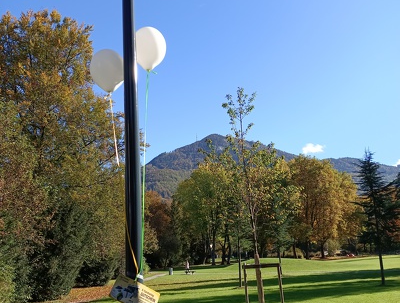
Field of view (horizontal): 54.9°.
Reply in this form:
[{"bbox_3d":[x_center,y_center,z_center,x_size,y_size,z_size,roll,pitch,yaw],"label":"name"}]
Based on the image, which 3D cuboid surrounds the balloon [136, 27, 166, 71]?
[{"bbox_3d":[-0.368,-0.755,2.850,0.242,0.318,0.242,-3,-16,0],"label":"balloon"}]

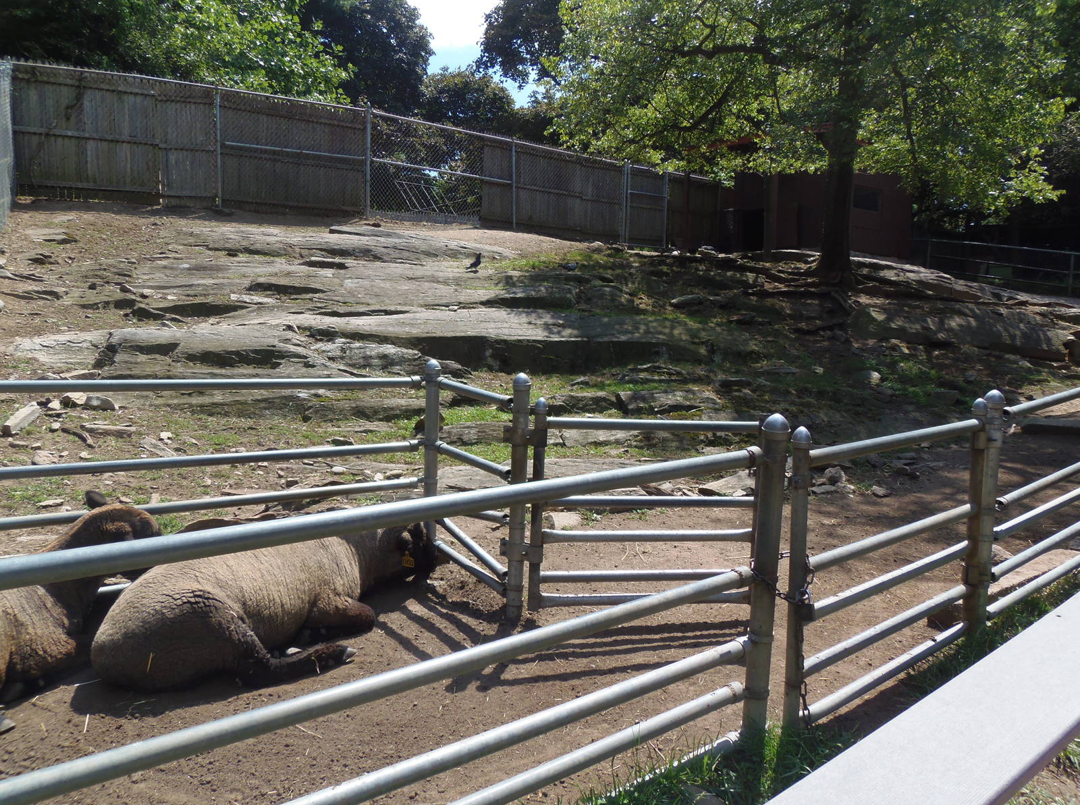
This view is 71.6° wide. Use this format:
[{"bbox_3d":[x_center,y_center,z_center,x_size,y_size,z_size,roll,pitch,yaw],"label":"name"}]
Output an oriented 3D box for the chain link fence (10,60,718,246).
[{"bbox_3d":[-1.216,-4.382,15.269,15.861,2.150,0.180,-4,9,-38],"label":"chain link fence"}]

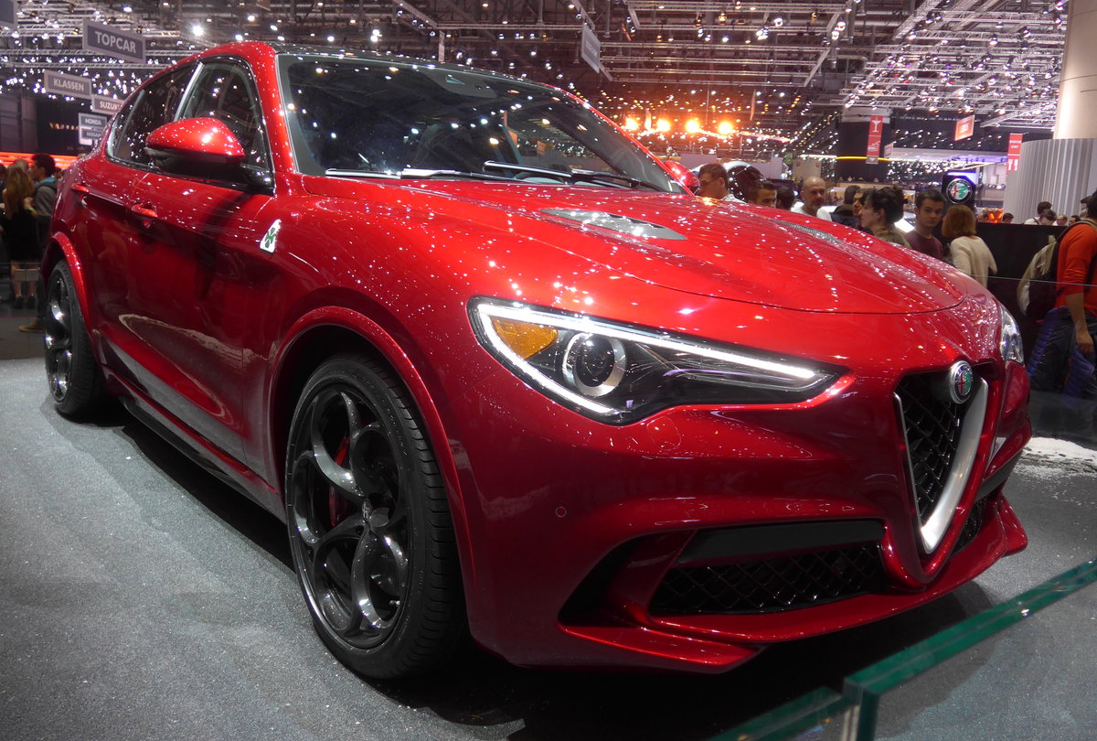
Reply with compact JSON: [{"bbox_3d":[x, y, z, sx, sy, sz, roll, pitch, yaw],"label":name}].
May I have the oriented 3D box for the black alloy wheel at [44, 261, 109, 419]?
[{"bbox_3d":[-2.136,-0.155,4.287,0.287,0.735,0.730,-5,13,-38],"label":"black alloy wheel"}]

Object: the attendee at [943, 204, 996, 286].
[{"bbox_3d":[3.040,-0.390,6.800,0.470,1.650,0.320,3,10,3],"label":"attendee"}]

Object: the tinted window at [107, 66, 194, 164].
[{"bbox_3d":[-1.604,-0.984,3.646,0.070,0.433,0.866,24,-6,-39],"label":"tinted window"}]

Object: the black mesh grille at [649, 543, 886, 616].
[{"bbox_3d":[0.441,0.413,1.826,0.524,0.111,0.101,-2,11,-22],"label":"black mesh grille"}]

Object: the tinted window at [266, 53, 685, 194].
[{"bbox_3d":[-0.200,-0.790,3.047,1.470,0.111,0.826,-5,46,-38],"label":"tinted window"}]

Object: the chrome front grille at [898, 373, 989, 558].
[{"bbox_3d":[0.794,0.184,1.896,0.363,0.393,0.101,-5,8,-38],"label":"chrome front grille"}]

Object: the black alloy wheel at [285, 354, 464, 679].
[{"bbox_3d":[-0.364,0.318,2.121,0.262,0.735,0.730,-5,13,-38],"label":"black alloy wheel"}]

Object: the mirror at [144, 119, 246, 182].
[{"bbox_3d":[-0.944,-0.596,2.465,0.232,0.171,0.181,-5,13,-38],"label":"mirror"}]

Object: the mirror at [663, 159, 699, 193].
[{"bbox_3d":[0.545,-0.746,3.649,0.232,0.171,0.181,-5,13,-38],"label":"mirror"}]

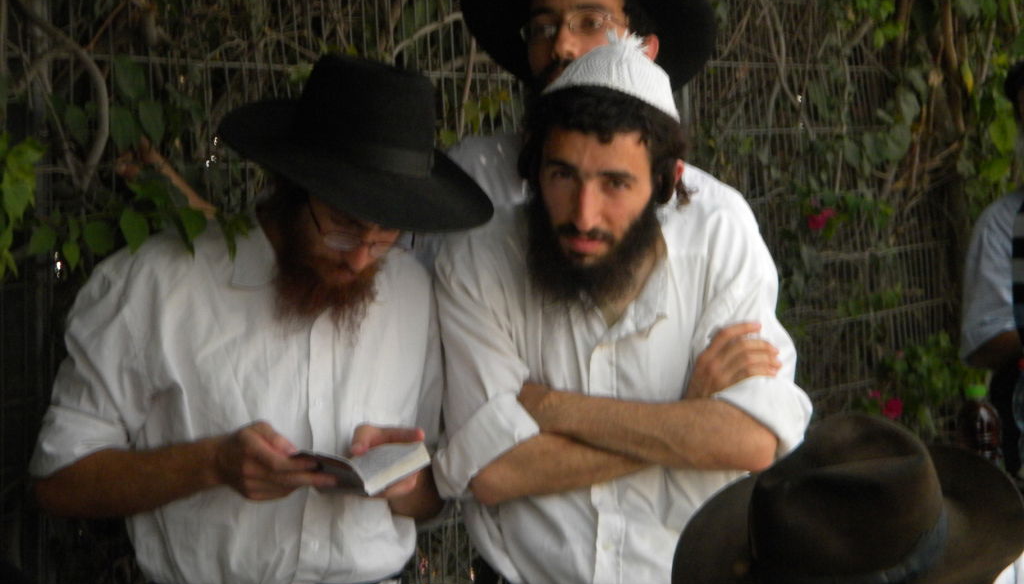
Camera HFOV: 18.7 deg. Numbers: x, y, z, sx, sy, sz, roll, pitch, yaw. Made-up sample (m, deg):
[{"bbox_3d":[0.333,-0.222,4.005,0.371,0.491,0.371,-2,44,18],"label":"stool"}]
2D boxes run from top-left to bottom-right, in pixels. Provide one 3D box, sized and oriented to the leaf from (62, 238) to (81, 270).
[{"bbox_3d":[-0.549,-0.047,3.870,0.023,0.040,0.012,-2,2,-11],"label":"leaf"}]

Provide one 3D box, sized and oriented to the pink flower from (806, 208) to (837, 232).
[{"bbox_3d":[0.698,-0.161,7.000,0.065,0.055,0.045,-2,2,-6],"label":"pink flower"}]

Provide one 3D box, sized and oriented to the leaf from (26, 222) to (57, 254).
[{"bbox_3d":[-0.598,-0.068,3.950,0.039,0.041,0.020,-1,3,-18],"label":"leaf"}]

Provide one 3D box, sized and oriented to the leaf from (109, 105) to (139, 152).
[{"bbox_3d":[-0.504,-0.212,4.030,0.039,0.062,0.018,-2,2,-11],"label":"leaf"}]

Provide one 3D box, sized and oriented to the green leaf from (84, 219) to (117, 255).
[{"bbox_3d":[-0.514,-0.068,3.870,0.042,0.047,0.018,-2,2,-11],"label":"green leaf"}]

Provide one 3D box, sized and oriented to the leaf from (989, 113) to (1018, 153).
[{"bbox_3d":[1.108,-0.355,7.000,0.069,0.090,0.030,0,3,0],"label":"leaf"}]

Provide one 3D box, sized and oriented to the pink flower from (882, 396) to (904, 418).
[{"bbox_3d":[0.860,0.260,7.000,0.050,0.050,0.045,0,3,6],"label":"pink flower"}]

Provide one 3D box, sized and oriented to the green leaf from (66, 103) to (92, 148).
[{"bbox_3d":[-0.588,-0.224,4.200,0.036,0.059,0.020,-1,3,-23],"label":"green leaf"}]

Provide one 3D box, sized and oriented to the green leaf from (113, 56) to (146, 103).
[{"bbox_3d":[-0.523,-0.291,4.250,0.048,0.063,0.022,-1,3,-23],"label":"green leaf"}]

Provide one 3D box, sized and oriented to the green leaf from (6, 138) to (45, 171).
[{"bbox_3d":[-0.598,-0.169,3.820,0.046,0.039,0.022,-2,2,-11],"label":"green leaf"}]

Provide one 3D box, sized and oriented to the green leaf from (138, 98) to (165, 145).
[{"bbox_3d":[-0.499,-0.236,4.300,0.037,0.064,0.020,-1,3,-23],"label":"green leaf"}]

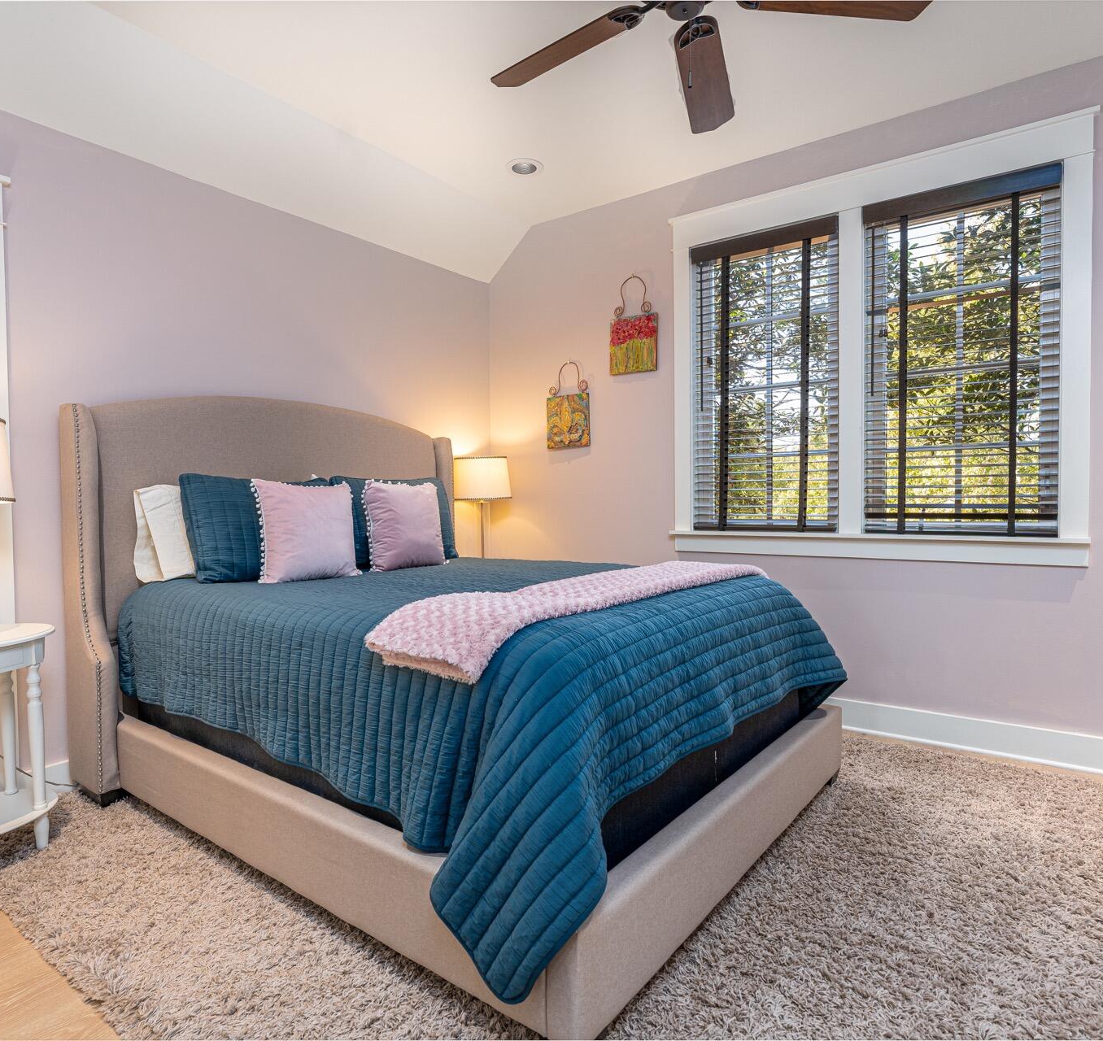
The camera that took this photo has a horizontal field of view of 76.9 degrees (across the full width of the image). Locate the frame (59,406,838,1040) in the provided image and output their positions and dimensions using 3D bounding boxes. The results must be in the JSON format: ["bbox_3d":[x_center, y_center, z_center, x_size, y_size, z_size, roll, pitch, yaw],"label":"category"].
[{"bbox_3d":[-0.357,0.229,2.591,2.300,1.552,1.774,1,2,37],"label":"frame"}]

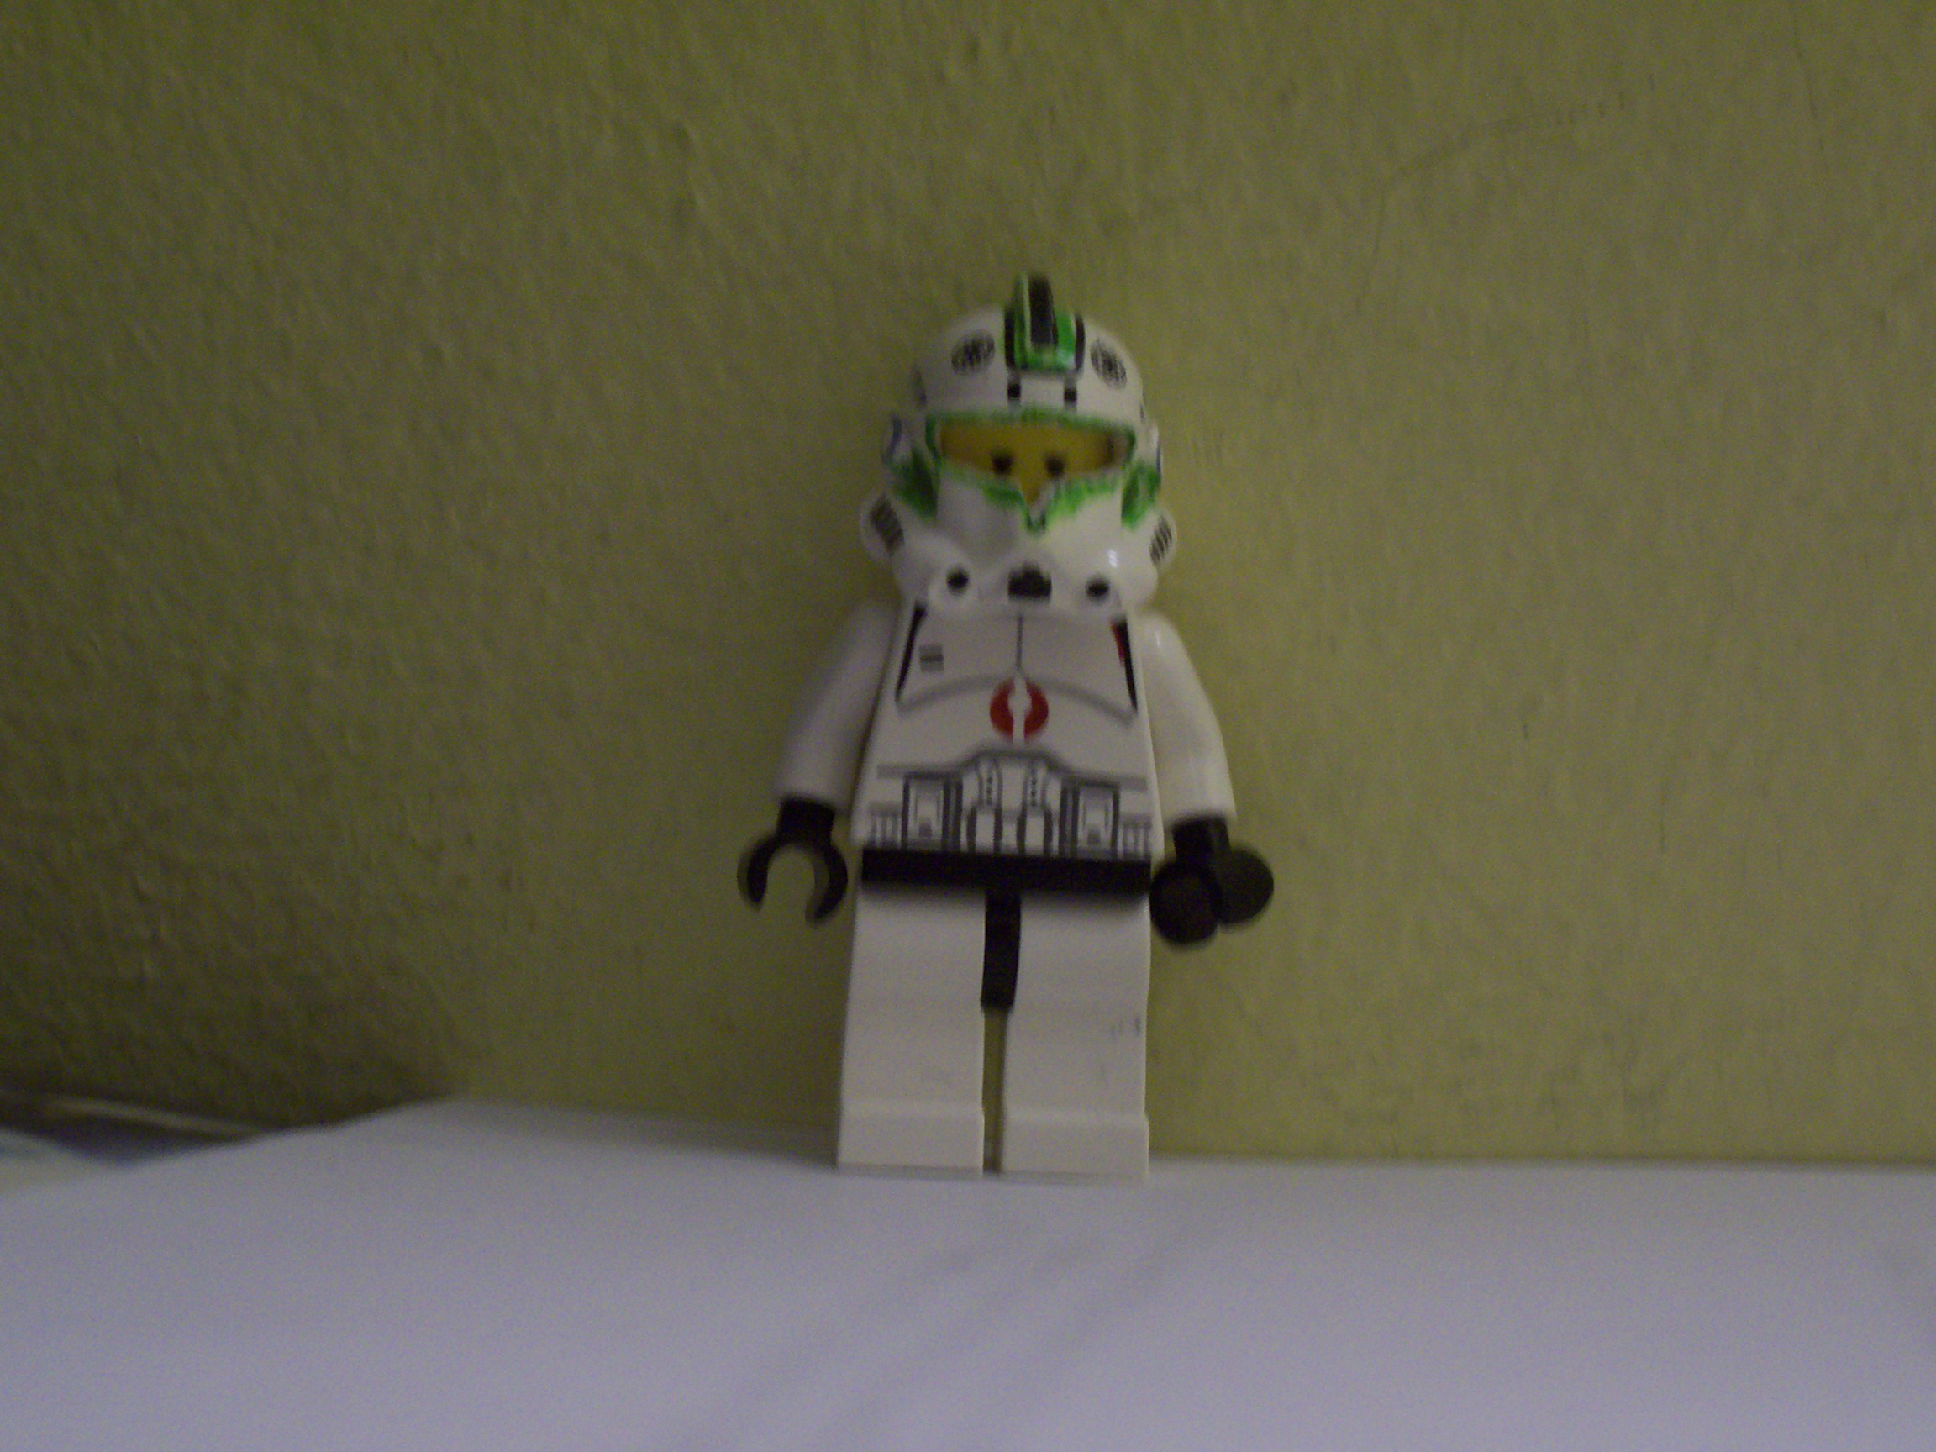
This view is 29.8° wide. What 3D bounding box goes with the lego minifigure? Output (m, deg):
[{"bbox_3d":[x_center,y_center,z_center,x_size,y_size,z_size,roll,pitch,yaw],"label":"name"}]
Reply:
[{"bbox_3d":[0.002,0.000,0.188,0.027,0.045,0.015,2,-1,-2],"label":"lego minifigure"}]

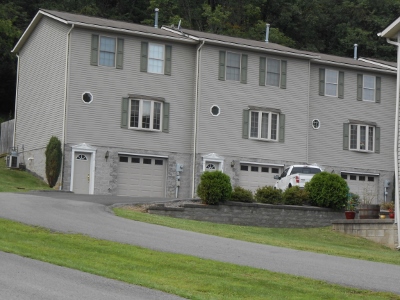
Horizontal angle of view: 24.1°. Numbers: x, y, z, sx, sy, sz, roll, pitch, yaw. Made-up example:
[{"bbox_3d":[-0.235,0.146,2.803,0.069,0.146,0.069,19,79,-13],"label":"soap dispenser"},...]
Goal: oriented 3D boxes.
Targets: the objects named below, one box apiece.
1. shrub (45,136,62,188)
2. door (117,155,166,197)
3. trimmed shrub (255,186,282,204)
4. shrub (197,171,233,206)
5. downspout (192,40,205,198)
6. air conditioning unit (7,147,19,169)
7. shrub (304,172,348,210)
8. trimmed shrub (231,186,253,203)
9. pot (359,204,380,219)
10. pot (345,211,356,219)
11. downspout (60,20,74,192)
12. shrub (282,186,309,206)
[{"bbox_3d":[-6.760,0.580,43.400,0.780,2.410,0.780,5,-6,-29],"label":"shrub"},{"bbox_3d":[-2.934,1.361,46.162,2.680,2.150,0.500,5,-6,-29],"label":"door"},{"bbox_3d":[2.445,1.605,33.100,1.000,0.650,1.000,2,-6,0],"label":"trimmed shrub"},{"bbox_3d":[0.519,1.344,32.800,1.220,1.220,1.220,2,-6,0],"label":"shrub"},{"bbox_3d":[-0.100,-1.531,46.990,0.120,7.850,0.500,5,-6,-29],"label":"downspout"},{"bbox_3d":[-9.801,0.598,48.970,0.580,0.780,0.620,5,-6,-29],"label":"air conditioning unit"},{"bbox_3d":[4.794,1.554,35.400,1.660,1.450,1.660,2,-6,0],"label":"shrub"},{"bbox_3d":[1.476,1.580,32.900,0.850,0.580,0.850,2,-6,0],"label":"trimmed shrub"},{"bbox_3d":[5.285,1.931,29.100,0.640,0.440,0.640,2,-6,0],"label":"pot"},{"bbox_3d":[4.775,2.077,29.700,0.320,0.250,0.320,2,-6,0],"label":"pot"},{"bbox_3d":[-6.270,-2.014,44.150,0.120,7.850,0.550,5,-6,-29],"label":"downspout"},{"bbox_3d":[3.502,1.680,34.000,0.990,0.700,0.990,2,-6,0],"label":"shrub"}]

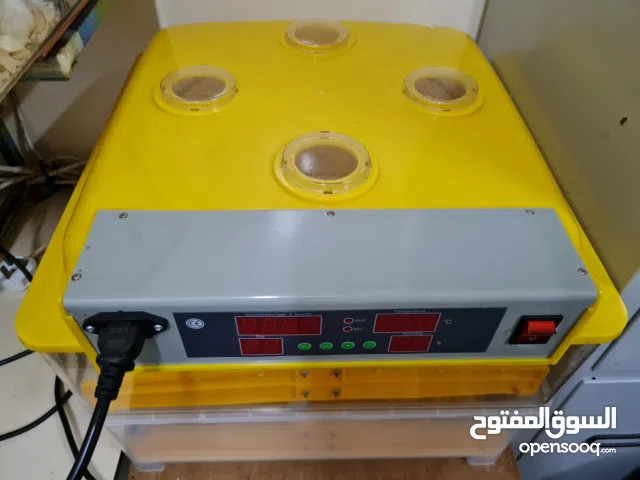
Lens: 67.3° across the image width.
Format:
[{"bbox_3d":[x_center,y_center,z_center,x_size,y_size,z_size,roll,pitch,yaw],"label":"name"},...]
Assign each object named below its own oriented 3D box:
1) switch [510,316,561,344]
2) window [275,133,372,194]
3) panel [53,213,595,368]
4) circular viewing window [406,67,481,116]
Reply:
[{"bbox_3d":[0.132,0.057,0.293,0.025,0.030,0.011,0,45,-2],"label":"switch"},{"bbox_3d":[0.005,-0.057,0.343,0.064,0.010,0.064,0,45,-2],"label":"window"},{"bbox_3d":[0.006,0.030,0.315,0.300,0.069,0.072,0,45,-2],"label":"panel"},{"bbox_3d":[0.105,-0.132,0.420,0.064,0.010,0.064,1,45,-1],"label":"circular viewing window"}]

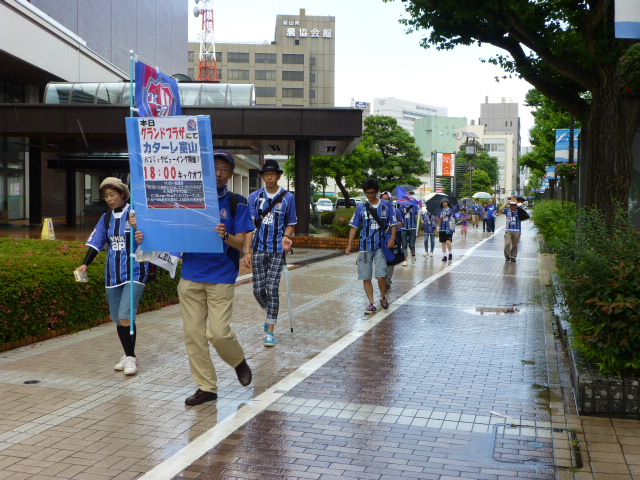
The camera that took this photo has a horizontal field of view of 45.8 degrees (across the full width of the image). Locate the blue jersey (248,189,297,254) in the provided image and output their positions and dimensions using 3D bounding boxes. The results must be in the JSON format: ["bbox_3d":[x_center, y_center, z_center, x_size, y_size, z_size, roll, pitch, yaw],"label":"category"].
[{"bbox_3d":[-0.467,-0.202,7.450,0.480,0.650,0.290,0,2,6],"label":"blue jersey"}]

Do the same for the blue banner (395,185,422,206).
[{"bbox_3d":[2.040,-0.990,17.475,0.660,0.500,0.250,0,2,9],"label":"blue banner"}]

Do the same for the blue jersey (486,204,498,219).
[{"bbox_3d":[8.648,-1.429,38.000,0.550,0.690,0.310,0,2,12],"label":"blue jersey"}]

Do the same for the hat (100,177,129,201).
[{"bbox_3d":[-1.663,-0.414,6.150,0.240,0.180,0.250,10,-3,33],"label":"hat"}]

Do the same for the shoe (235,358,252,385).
[{"bbox_3d":[-0.562,0.943,5.500,0.105,0.270,0.115,-8,-39,-7],"label":"shoe"}]

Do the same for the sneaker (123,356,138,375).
[{"bbox_3d":[-1.534,1.009,6.164,0.095,0.105,0.245,0,2,-2],"label":"sneaker"}]

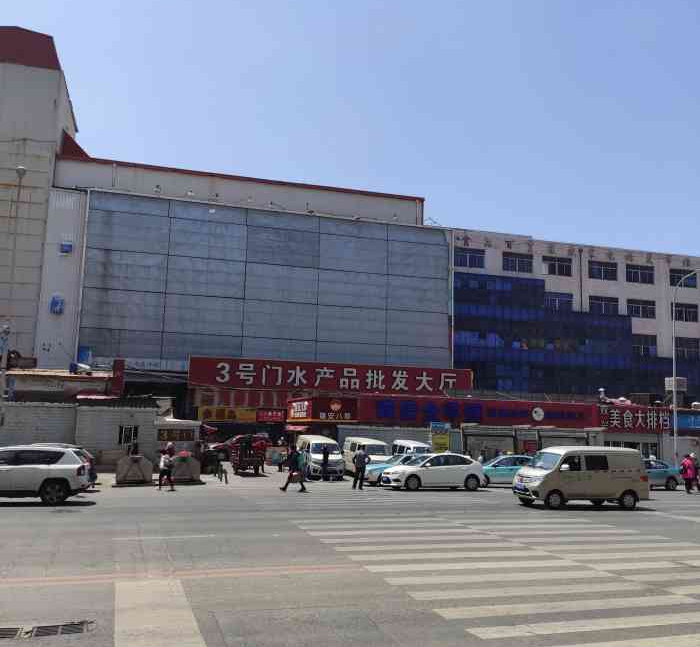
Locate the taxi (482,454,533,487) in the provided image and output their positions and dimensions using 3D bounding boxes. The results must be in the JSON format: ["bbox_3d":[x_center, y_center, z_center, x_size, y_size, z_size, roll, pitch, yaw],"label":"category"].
[{"bbox_3d":[7.014,6.596,31.455,4.519,1.437,1.728,4,-9,-15],"label":"taxi"}]

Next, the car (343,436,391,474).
[{"bbox_3d":[0.876,7.181,38.110,1.614,1.901,4.393,3,-8,-10],"label":"car"}]

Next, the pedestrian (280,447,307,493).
[{"bbox_3d":[-2.153,5.601,26.834,0.850,1.660,0.550,4,-9,-16],"label":"pedestrian"}]

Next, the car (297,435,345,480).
[{"bbox_3d":[-1.470,6.549,34.419,1.649,1.987,4.749,3,-8,-10],"label":"car"}]

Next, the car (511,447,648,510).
[{"bbox_3d":[7.995,5.330,24.470,4.459,1.987,1.686,4,-9,-16],"label":"car"}]

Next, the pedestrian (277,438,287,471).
[{"bbox_3d":[-3.634,7.081,37.512,0.500,1.720,0.420,1,-8,0],"label":"pedestrian"}]

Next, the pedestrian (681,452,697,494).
[{"bbox_3d":[14.682,6.521,30.481,0.500,1.660,0.550,4,-9,-16],"label":"pedestrian"}]

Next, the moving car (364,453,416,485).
[{"bbox_3d":[2.551,6.451,31.145,4.473,1.430,1.726,3,-8,-11],"label":"moving car"}]

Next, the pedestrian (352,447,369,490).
[{"bbox_3d":[0.446,5.909,28.615,0.620,1.680,0.360,1,-8,0],"label":"pedestrian"}]

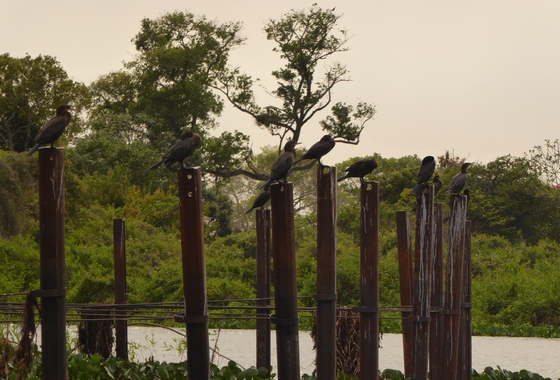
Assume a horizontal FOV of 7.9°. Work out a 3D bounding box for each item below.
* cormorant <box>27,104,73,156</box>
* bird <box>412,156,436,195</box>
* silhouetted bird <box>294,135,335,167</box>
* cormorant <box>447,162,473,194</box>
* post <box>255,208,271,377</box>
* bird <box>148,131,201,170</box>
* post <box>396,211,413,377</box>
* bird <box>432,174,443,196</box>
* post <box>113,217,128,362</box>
[{"bbox_3d":[-1.873,-0.485,33.000,0.400,0.420,0.160,0,-1,-9],"label":"cormorant"},{"bbox_3d":[1.697,-0.170,47.500,0.170,0.450,0.340,-1,-2,37],"label":"bird"},{"bbox_3d":[0.367,-0.415,43.000,0.440,0.350,0.160,0,-1,-3],"label":"silhouetted bird"},{"bbox_3d":[2.175,-0.127,49.000,0.360,0.410,0.160,1,-1,-30],"label":"cormorant"},{"bbox_3d":[-0.225,1.461,56.000,0.170,2.374,0.170,-1,-1,18],"label":"post"},{"bbox_3d":[-0.926,-0.338,35.500,0.470,0.360,0.160,0,-1,-3],"label":"bird"},{"bbox_3d":[1.769,1.501,57.000,0.170,2.417,0.170,-2,-1,18],"label":"post"},{"bbox_3d":[1.898,0.006,51.000,0.370,0.410,0.160,0,-1,-6],"label":"bird"},{"bbox_3d":[-2.534,1.635,64.500,0.170,2.349,0.170,-1,-1,18],"label":"post"}]

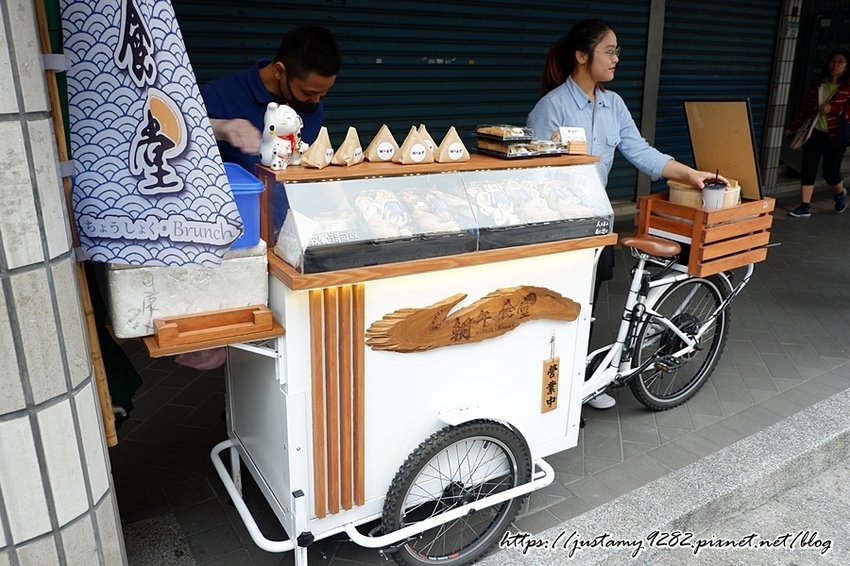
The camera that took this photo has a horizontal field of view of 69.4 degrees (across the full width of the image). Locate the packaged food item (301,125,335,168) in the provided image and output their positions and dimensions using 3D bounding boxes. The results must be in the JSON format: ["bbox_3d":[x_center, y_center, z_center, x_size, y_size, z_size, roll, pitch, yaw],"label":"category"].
[{"bbox_3d":[-0.247,-0.318,1.424,0.054,0.089,0.084,7,17,20],"label":"packaged food item"}]

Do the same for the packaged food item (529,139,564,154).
[{"bbox_3d":[0.335,-0.397,1.808,0.114,0.040,0.129,-9,19,-31],"label":"packaged food item"}]

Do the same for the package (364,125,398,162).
[{"bbox_3d":[-0.113,-0.352,1.544,0.089,0.089,0.050,-8,18,-26],"label":"package"}]

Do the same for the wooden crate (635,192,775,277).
[{"bbox_3d":[1.197,-0.226,2.641,0.522,0.263,0.318,-10,20,-33],"label":"wooden crate"}]

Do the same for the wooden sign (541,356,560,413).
[{"bbox_3d":[0.396,0.325,1.944,0.066,0.182,0.008,-9,19,-30],"label":"wooden sign"}]

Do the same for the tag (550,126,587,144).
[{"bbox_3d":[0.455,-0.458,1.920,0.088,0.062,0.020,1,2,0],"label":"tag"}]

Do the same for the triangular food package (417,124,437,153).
[{"bbox_3d":[-0.005,-0.389,1.700,0.092,0.098,0.056,-12,21,-37],"label":"triangular food package"}]

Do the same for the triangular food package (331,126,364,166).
[{"bbox_3d":[-0.203,-0.358,1.610,0.056,0.098,0.092,7,18,20],"label":"triangular food package"}]

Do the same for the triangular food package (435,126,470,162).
[{"bbox_3d":[0.066,-0.363,1.601,0.089,0.089,0.050,-9,19,-30],"label":"triangular food package"}]

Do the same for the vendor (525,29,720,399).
[{"bbox_3d":[0.756,-0.218,2.576,0.713,1.614,0.446,-7,18,-25],"label":"vendor"}]

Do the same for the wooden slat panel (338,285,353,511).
[{"bbox_3d":[-0.196,0.288,1.510,0.020,0.607,0.025,-9,20,-31],"label":"wooden slat panel"}]

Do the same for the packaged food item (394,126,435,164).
[{"bbox_3d":[-0.030,-0.346,1.539,0.089,0.089,0.050,-9,19,-30],"label":"packaged food item"}]

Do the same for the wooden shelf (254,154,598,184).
[{"bbox_3d":[0.042,-0.330,1.706,1.000,0.018,0.212,-9,19,-30],"label":"wooden shelf"}]

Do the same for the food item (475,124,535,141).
[{"bbox_3d":[0.241,-0.448,1.840,0.128,0.045,0.158,-9,19,-30],"label":"food item"}]

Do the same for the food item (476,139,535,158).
[{"bbox_3d":[0.234,-0.381,1.752,0.114,0.040,0.129,-9,19,-31],"label":"food item"}]

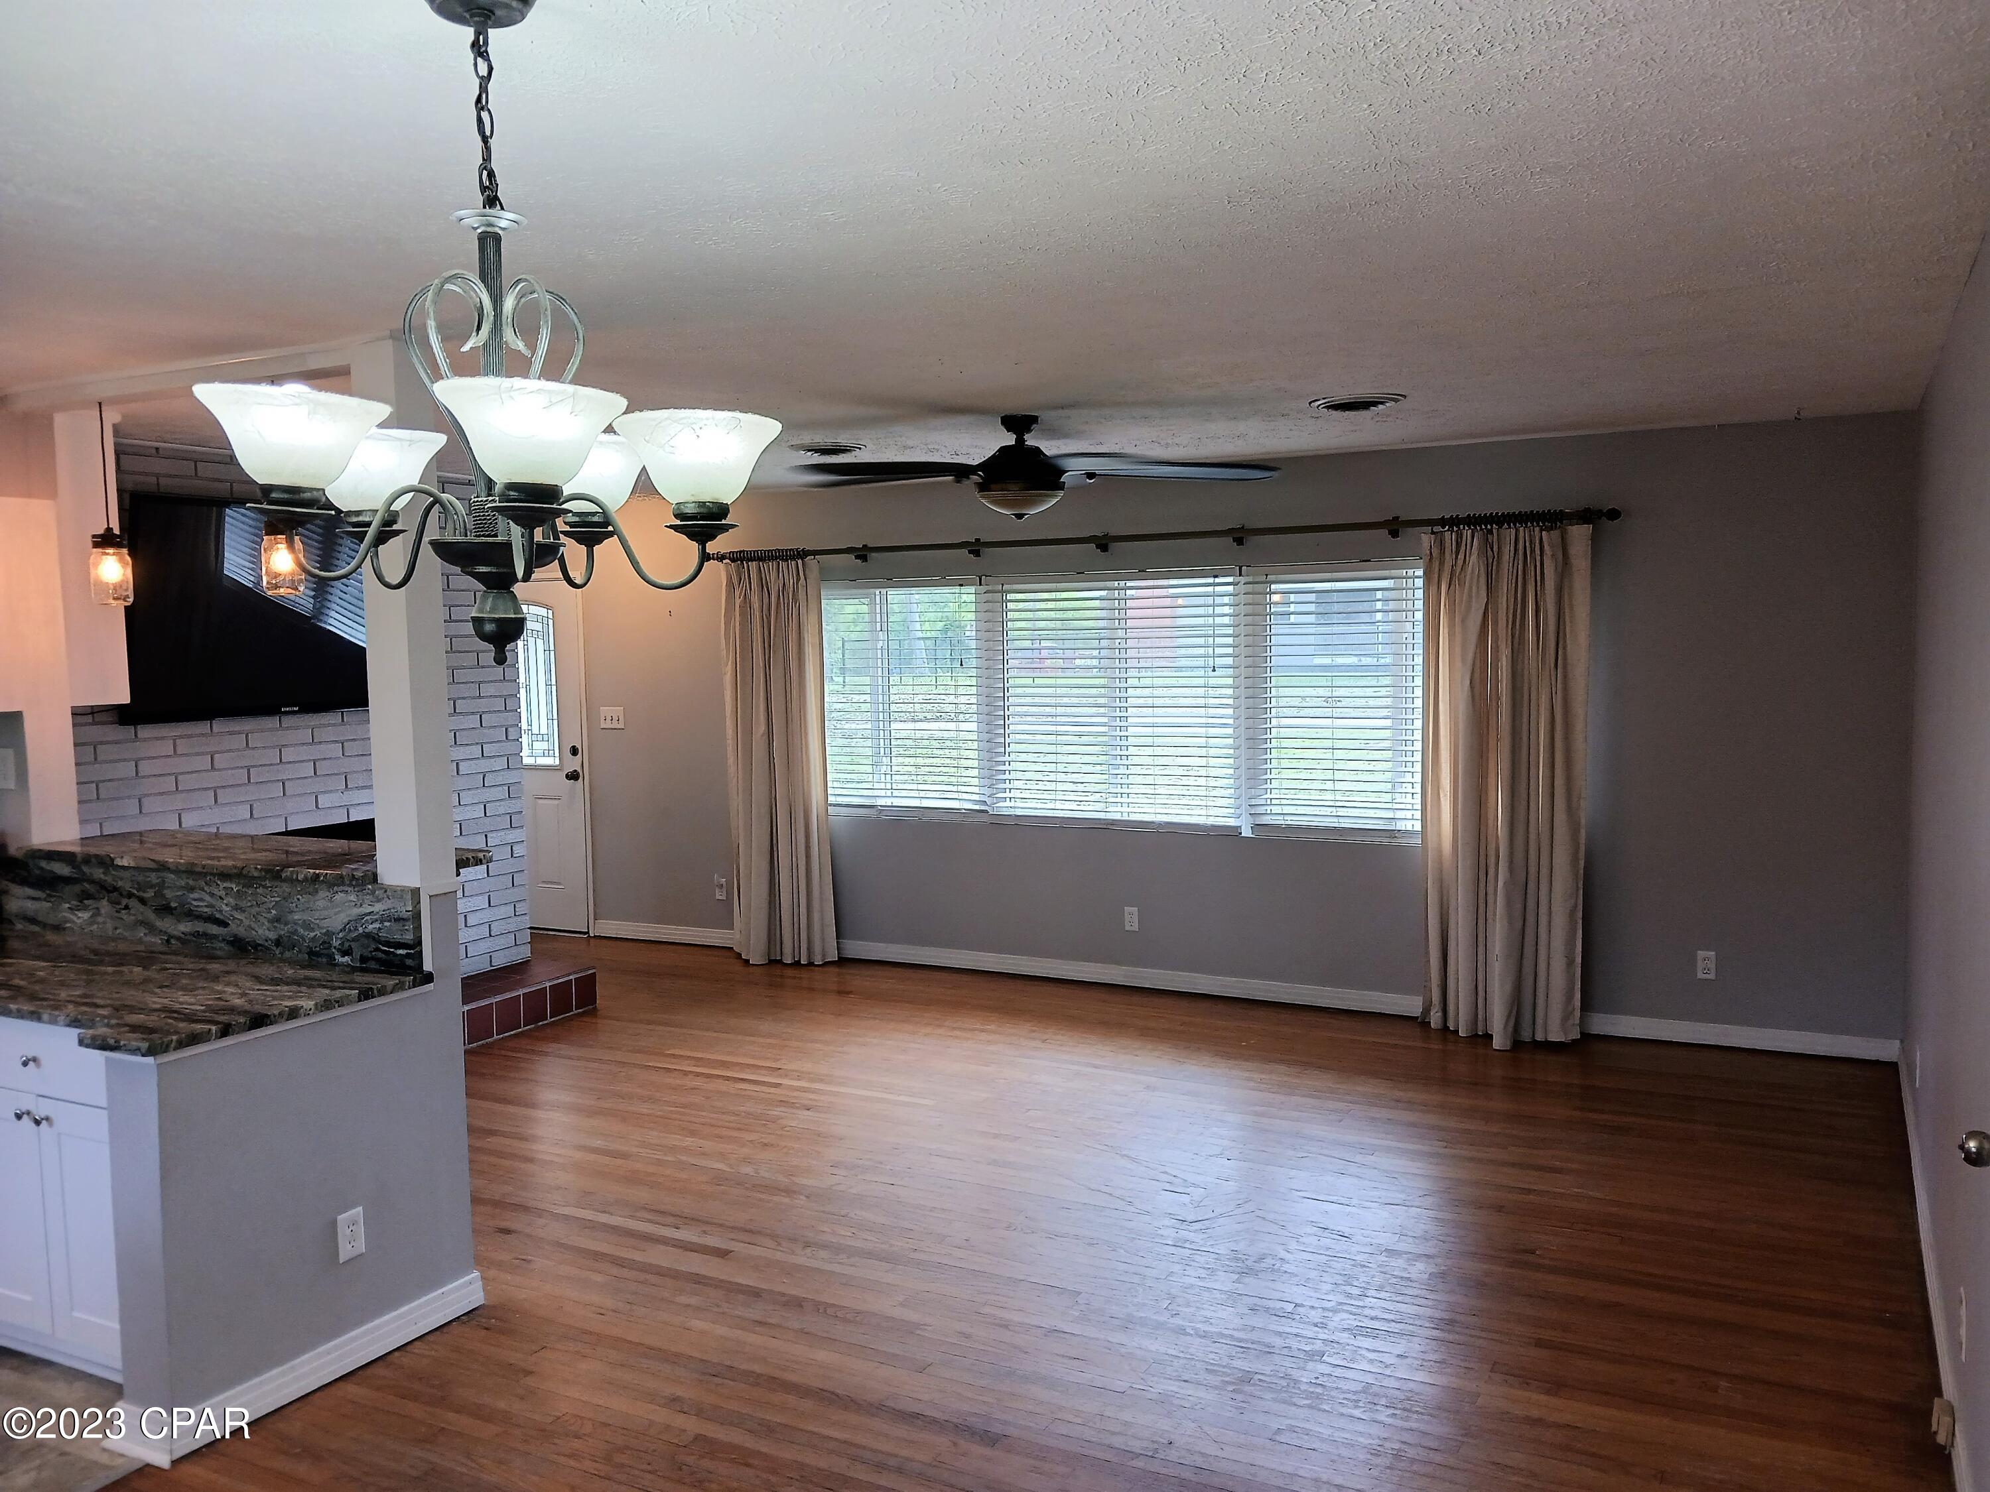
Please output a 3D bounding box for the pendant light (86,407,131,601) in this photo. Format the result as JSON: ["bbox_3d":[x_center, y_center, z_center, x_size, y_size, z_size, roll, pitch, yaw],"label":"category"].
[{"bbox_3d":[-2.463,-0.668,4.301,0.099,0.560,0.099,1,4,28],"label":"pendant light"}]

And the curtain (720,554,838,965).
[{"bbox_3d":[-1.123,0.082,8.022,0.606,2.092,0.189,1,4,28],"label":"curtain"}]

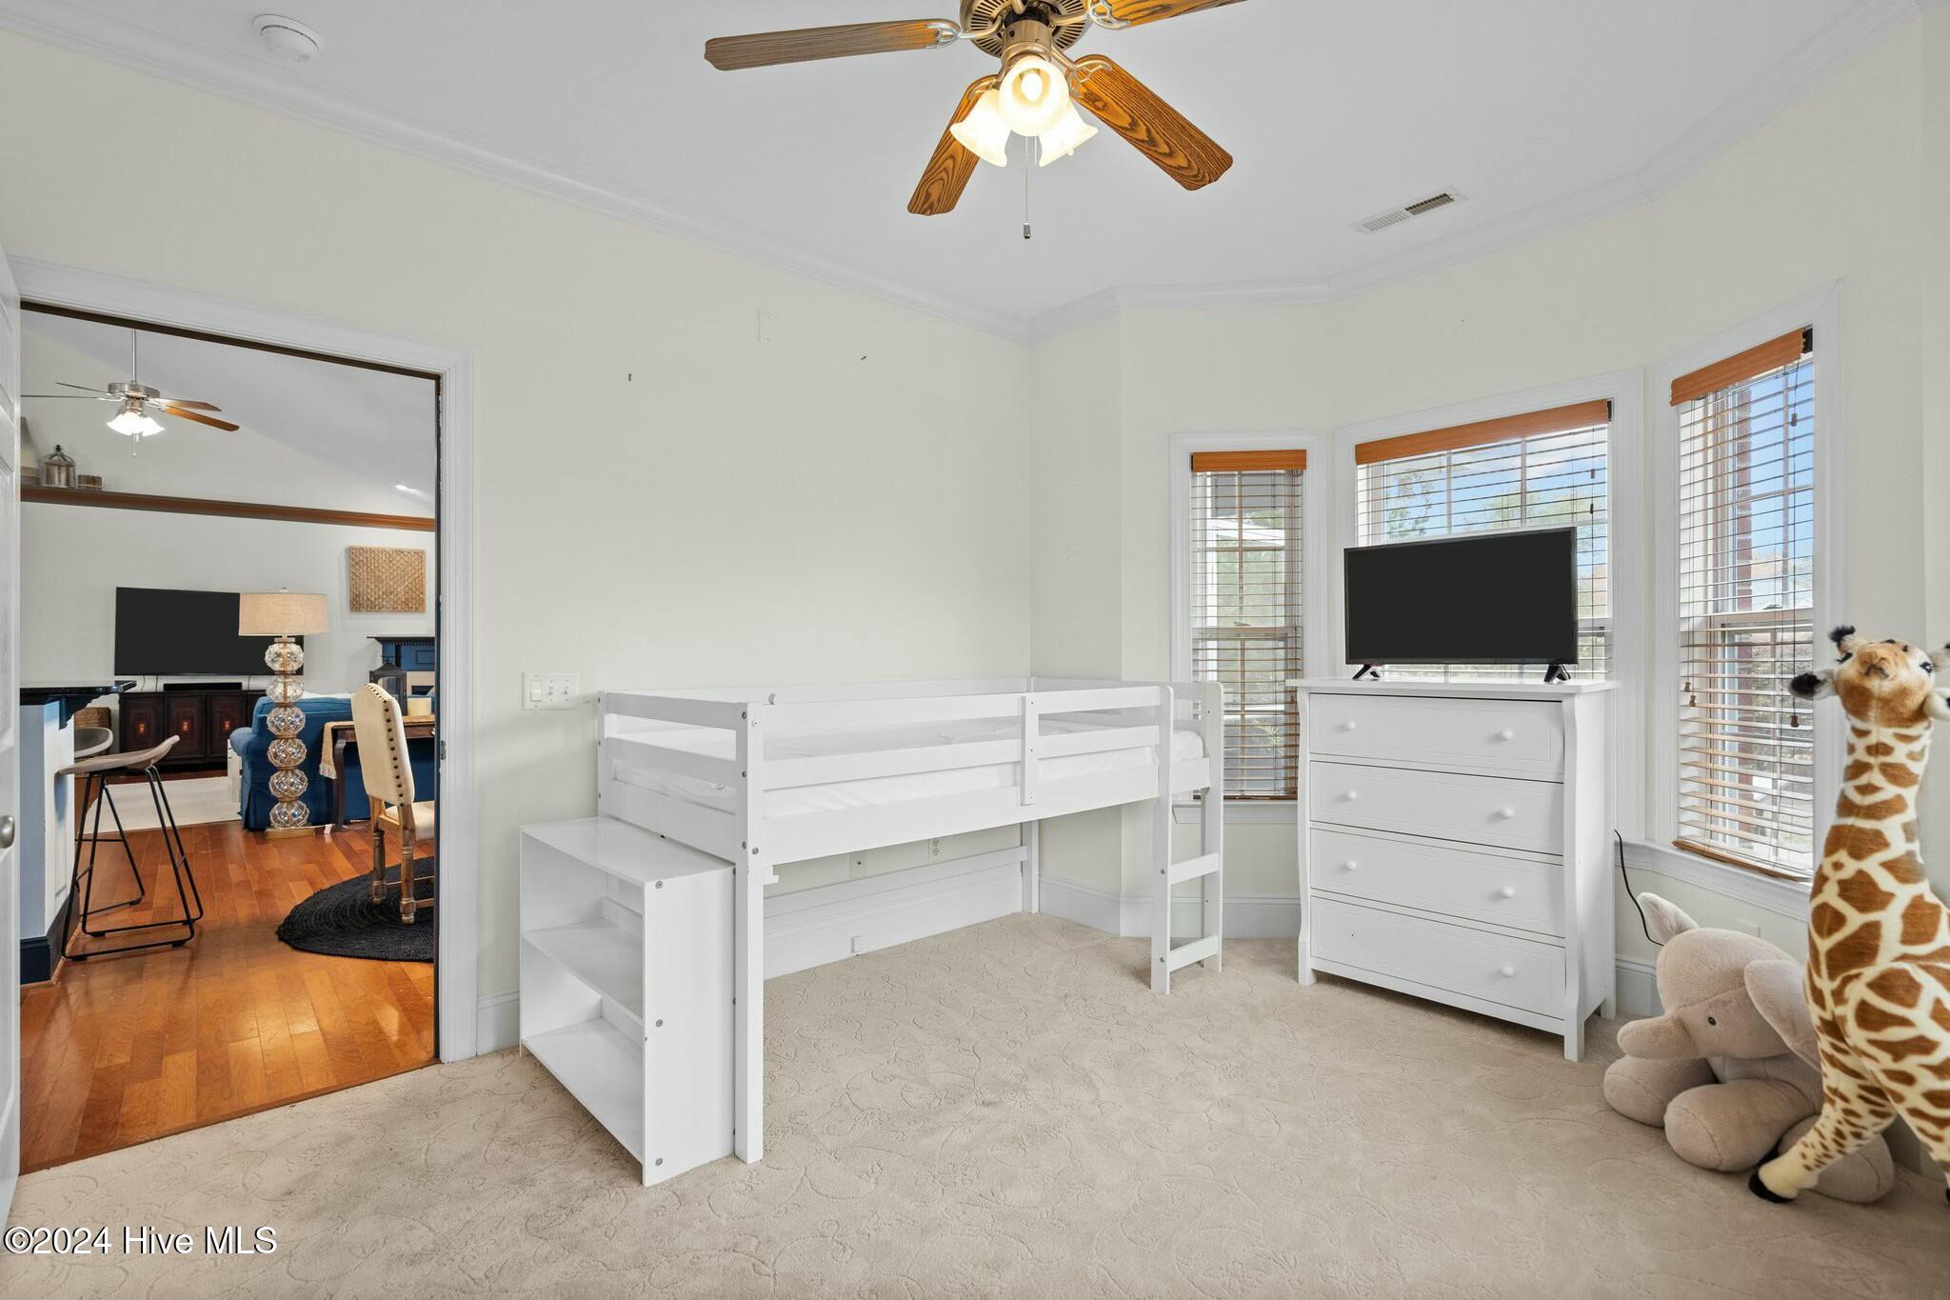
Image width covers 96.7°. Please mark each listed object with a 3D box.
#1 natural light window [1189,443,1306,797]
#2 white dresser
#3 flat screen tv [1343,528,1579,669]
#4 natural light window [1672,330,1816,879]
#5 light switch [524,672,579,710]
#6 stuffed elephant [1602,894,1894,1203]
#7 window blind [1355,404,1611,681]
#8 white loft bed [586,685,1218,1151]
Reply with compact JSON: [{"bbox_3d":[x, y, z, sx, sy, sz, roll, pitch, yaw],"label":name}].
[{"bbox_3d":[1.179,-0.103,3.719,0.488,1.500,0.060,0,0,3],"label":"natural light window"},{"bbox_3d":[1.641,0.665,3.022,0.510,1.111,0.905,0,-1,-44],"label":"white dresser"},{"bbox_3d":[1.650,-0.152,2.998,0.090,0.462,0.733,0,-1,-43],"label":"flat screen tv"},{"bbox_3d":[2.239,-0.117,2.550,0.060,1.485,0.485,0,0,3],"label":"natural light window"},{"bbox_3d":[-1.342,0.133,2.748,0.167,0.115,0.015,0,-1,-41],"label":"light switch"},{"bbox_3d":[1.933,0.954,2.214,0.470,0.520,0.570,0,0,10],"label":"stuffed elephant"},{"bbox_3d":[1.901,-0.108,3.306,0.080,1.510,0.885,0,-1,-42],"label":"window blind"},{"bbox_3d":[-0.124,0.679,3.075,1.970,1.094,1.080,0,-1,-42],"label":"white loft bed"}]

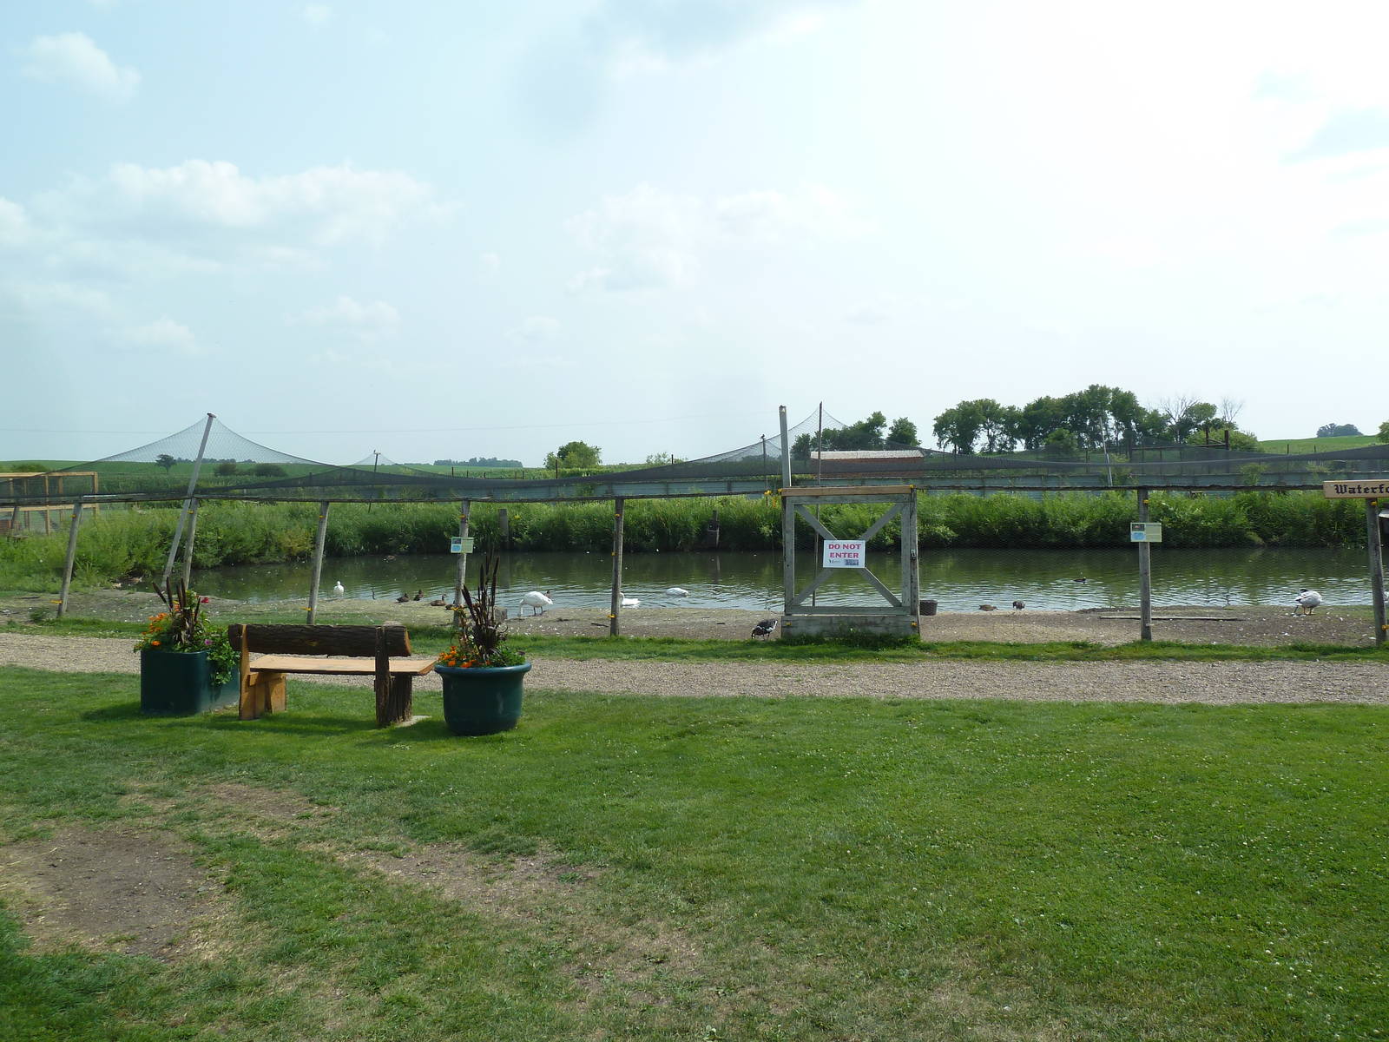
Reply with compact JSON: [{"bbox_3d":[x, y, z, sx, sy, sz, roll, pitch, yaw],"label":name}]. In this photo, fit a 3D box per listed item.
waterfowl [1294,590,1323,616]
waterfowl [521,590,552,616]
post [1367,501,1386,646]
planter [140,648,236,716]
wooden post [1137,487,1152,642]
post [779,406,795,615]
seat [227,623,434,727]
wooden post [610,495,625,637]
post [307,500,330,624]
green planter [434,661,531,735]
[{"bbox_3d":[11.205,1.495,18.300,0.500,0.475,0.330,-1,0,-17],"label":"waterfowl"},{"bbox_3d":[-3.137,1.644,20.000,0.630,0.500,0.330,-1,0,6],"label":"waterfowl"},{"bbox_3d":[8.805,0.623,12.950,0.137,2.020,0.137,-1,-2,0],"label":"post"},{"bbox_3d":[-4.480,1.405,9.040,0.580,0.520,0.620,0,0,12],"label":"planter"},{"bbox_3d":[6.106,0.588,13.600,0.137,2.100,0.137,-1,-2,0],"label":"wooden post"},{"bbox_3d":[1.323,-0.008,14.300,0.120,3.200,0.120,-2,-1,12],"label":"post"},{"bbox_3d":[-3.040,1.250,8.410,1.640,0.810,0.600,0,0,12],"label":"seat"},{"bbox_3d":[-1.137,0.680,14.800,0.130,2.050,0.130,1,-2,0],"label":"wooden post"},{"bbox_3d":[-6.132,0.690,16.350,0.130,2.070,0.130,5,-4,0],"label":"post"},{"bbox_3d":[-1.700,1.400,8.050,0.770,0.510,0.770,-1,0,0],"label":"green planter"}]

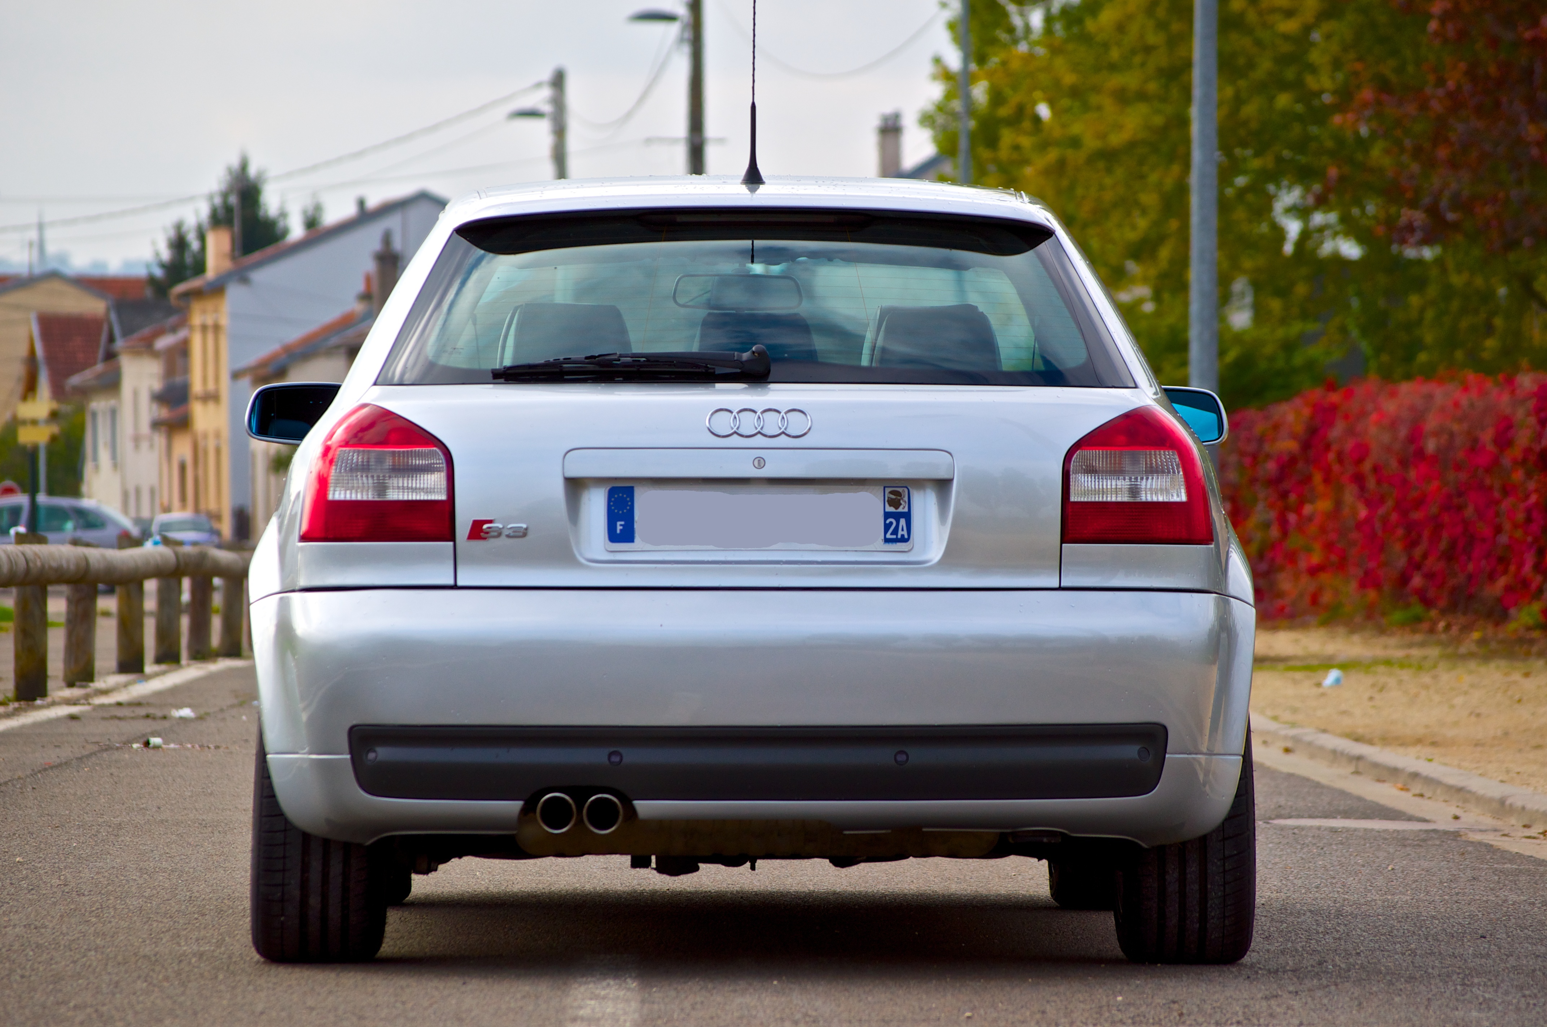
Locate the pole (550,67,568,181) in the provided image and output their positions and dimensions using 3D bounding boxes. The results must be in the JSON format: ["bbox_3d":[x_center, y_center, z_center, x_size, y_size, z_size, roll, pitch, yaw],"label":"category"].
[{"bbox_3d":[-3.580,-3.200,146.000,0.270,9.000,0.270,0,0,0],"label":"pole"}]

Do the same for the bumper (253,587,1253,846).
[{"bbox_3d":[-0.034,0.340,14.710,1.720,0.435,0.480,0,0,-1],"label":"bumper"}]

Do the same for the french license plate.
[{"bbox_3d":[-0.024,0.008,14.630,0.520,0.110,0.012,0,0,-1],"label":"french license plate"}]

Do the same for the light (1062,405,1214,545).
[{"bbox_3d":[0.618,-0.066,14.670,0.267,0.237,0.180,0,0,-1],"label":"light"}]

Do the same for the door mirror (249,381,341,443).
[{"bbox_3d":[-0.925,-0.199,17.050,0.225,0.127,0.130,0,0,-1],"label":"door mirror"}]

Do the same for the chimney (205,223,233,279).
[{"bbox_3d":[-14.720,-6.900,230.300,0.520,1.450,0.850,0,0,-10],"label":"chimney"}]

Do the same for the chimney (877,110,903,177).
[{"bbox_3d":[2.410,-7.620,180.000,0.530,1.520,0.550,0,0,-10],"label":"chimney"}]

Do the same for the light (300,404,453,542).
[{"bbox_3d":[-0.671,-0.068,14.680,0.267,0.237,0.180,0,0,-1],"label":"light"}]

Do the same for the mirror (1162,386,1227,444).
[{"bbox_3d":[0.785,-0.193,17.020,0.220,0.125,0.130,0,0,-1],"label":"mirror"}]

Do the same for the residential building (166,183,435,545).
[{"bbox_3d":[-10.250,-3.420,234.000,11.000,10.300,9.200,0,0,-10],"label":"residential building"}]

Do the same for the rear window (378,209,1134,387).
[{"bbox_3d":[-0.030,-0.369,14.840,1.280,0.390,0.090,0,-42,-1],"label":"rear window"}]

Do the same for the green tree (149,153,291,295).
[{"bbox_3d":[-16.300,-4.700,255.000,4.900,12.000,4.900,0,0,0],"label":"green tree"}]

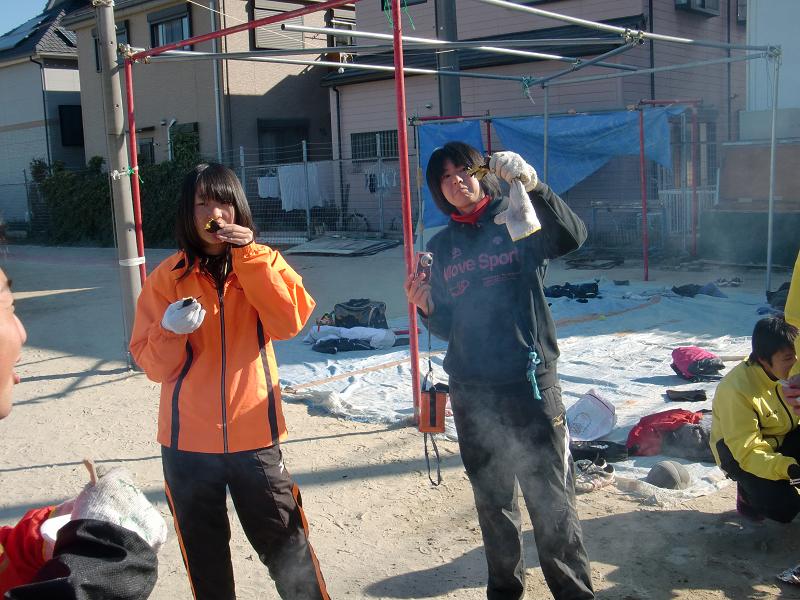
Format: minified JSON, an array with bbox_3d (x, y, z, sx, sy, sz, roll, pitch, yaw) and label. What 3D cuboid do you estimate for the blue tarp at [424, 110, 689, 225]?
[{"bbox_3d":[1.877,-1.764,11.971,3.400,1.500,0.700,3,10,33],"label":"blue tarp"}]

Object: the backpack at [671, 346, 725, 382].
[{"bbox_3d":[2.105,0.431,6.131,0.360,0.185,0.280,-2,8,0],"label":"backpack"}]

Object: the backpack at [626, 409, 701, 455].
[{"bbox_3d":[1.405,0.682,4.597,0.400,0.195,0.270,-3,8,-5],"label":"backpack"}]

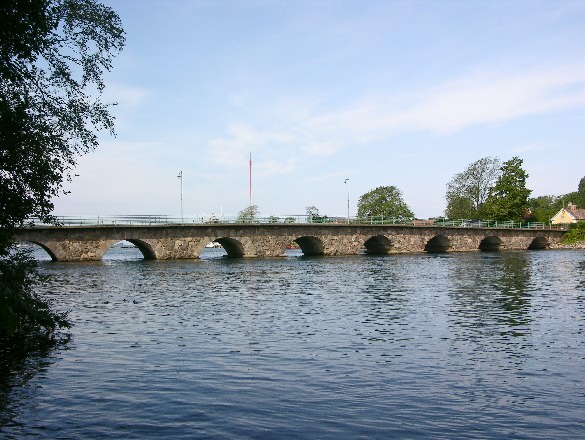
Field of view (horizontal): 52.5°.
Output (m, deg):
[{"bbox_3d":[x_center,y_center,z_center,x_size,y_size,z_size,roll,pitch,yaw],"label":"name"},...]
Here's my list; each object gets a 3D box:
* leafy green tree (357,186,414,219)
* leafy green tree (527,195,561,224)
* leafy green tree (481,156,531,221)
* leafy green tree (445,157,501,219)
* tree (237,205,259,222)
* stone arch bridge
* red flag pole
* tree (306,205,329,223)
[{"bbox_3d":[21.941,-3.185,140.000,13.212,9.437,13.212,-1,-2,9],"label":"leafy green tree"},{"bbox_3d":[59.218,-2.123,140.000,7.550,7.786,7.550,-2,-2,23],"label":"leafy green tree"},{"bbox_3d":[43.997,-5.757,122.000,10.280,14.597,10.280,-2,-2,20],"label":"leafy green tree"},{"bbox_3d":[38.738,-6.100,127.000,11.985,14.981,11.985,-2,-2,17],"label":"leafy green tree"},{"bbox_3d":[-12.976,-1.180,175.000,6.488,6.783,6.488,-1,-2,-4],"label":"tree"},{"bbox_3d":[7.022,2.785,82.833,85.886,4.000,5.800,0,-3,-28],"label":"stone arch bridge"},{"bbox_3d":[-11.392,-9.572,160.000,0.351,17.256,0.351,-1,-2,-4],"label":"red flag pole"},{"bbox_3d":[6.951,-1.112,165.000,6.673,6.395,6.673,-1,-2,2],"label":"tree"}]

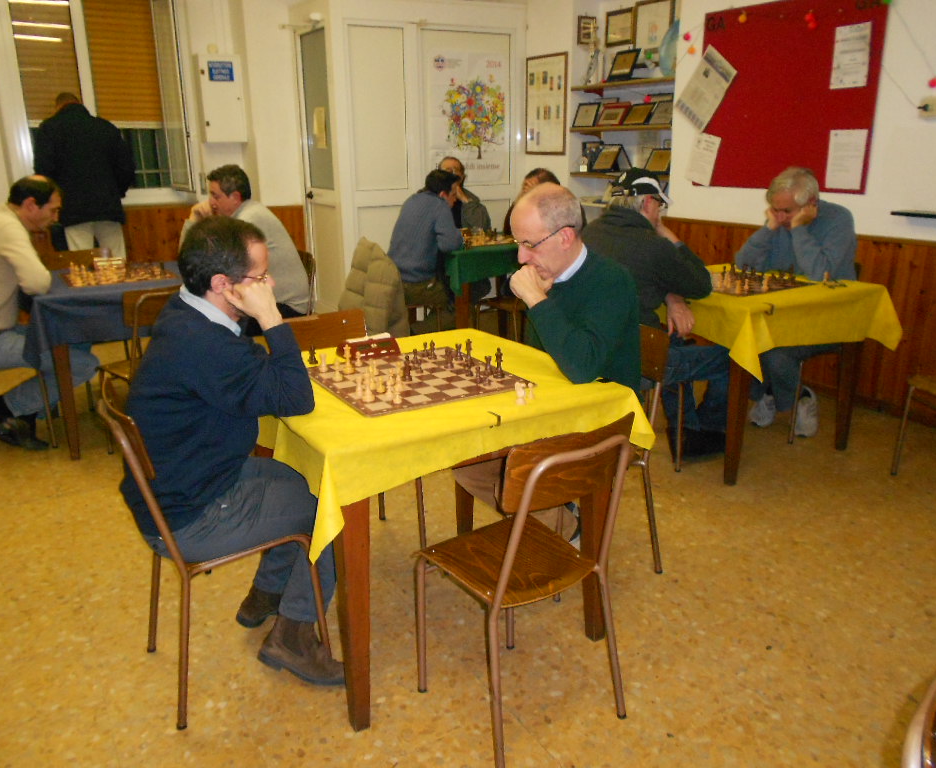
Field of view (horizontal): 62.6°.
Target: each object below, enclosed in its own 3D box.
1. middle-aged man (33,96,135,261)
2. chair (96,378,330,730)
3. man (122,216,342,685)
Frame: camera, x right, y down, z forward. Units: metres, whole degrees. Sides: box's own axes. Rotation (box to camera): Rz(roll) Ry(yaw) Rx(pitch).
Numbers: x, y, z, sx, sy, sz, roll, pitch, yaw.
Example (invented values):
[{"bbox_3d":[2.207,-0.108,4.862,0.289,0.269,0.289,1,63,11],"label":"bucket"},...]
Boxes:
[{"bbox_3d":[-2.595,-1.067,5.316,0.580,1.730,0.380,-10,19,-28],"label":"middle-aged man"},{"bbox_3d":[-0.660,0.400,2.048,0.470,0.820,0.430,-10,20,-29],"label":"chair"},{"bbox_3d":[-0.591,0.193,2.005,0.600,1.240,0.520,-10,19,-28],"label":"man"}]

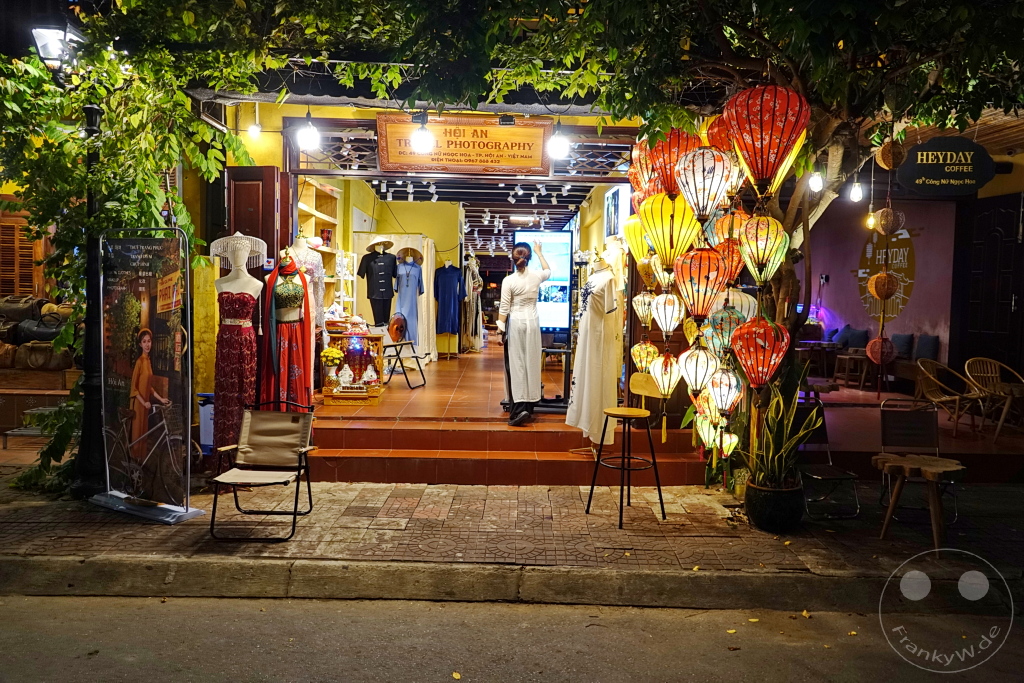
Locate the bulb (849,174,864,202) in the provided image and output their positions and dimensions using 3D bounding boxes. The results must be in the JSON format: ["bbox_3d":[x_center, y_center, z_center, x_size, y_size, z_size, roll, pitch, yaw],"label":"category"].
[{"bbox_3d":[2.296,-1.020,4.550,0.078,0.185,0.078,1,4,0],"label":"bulb"}]

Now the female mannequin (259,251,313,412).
[{"bbox_3d":[-1.818,0.069,5.529,0.430,1.685,0.340,0,4,-10],"label":"female mannequin"}]

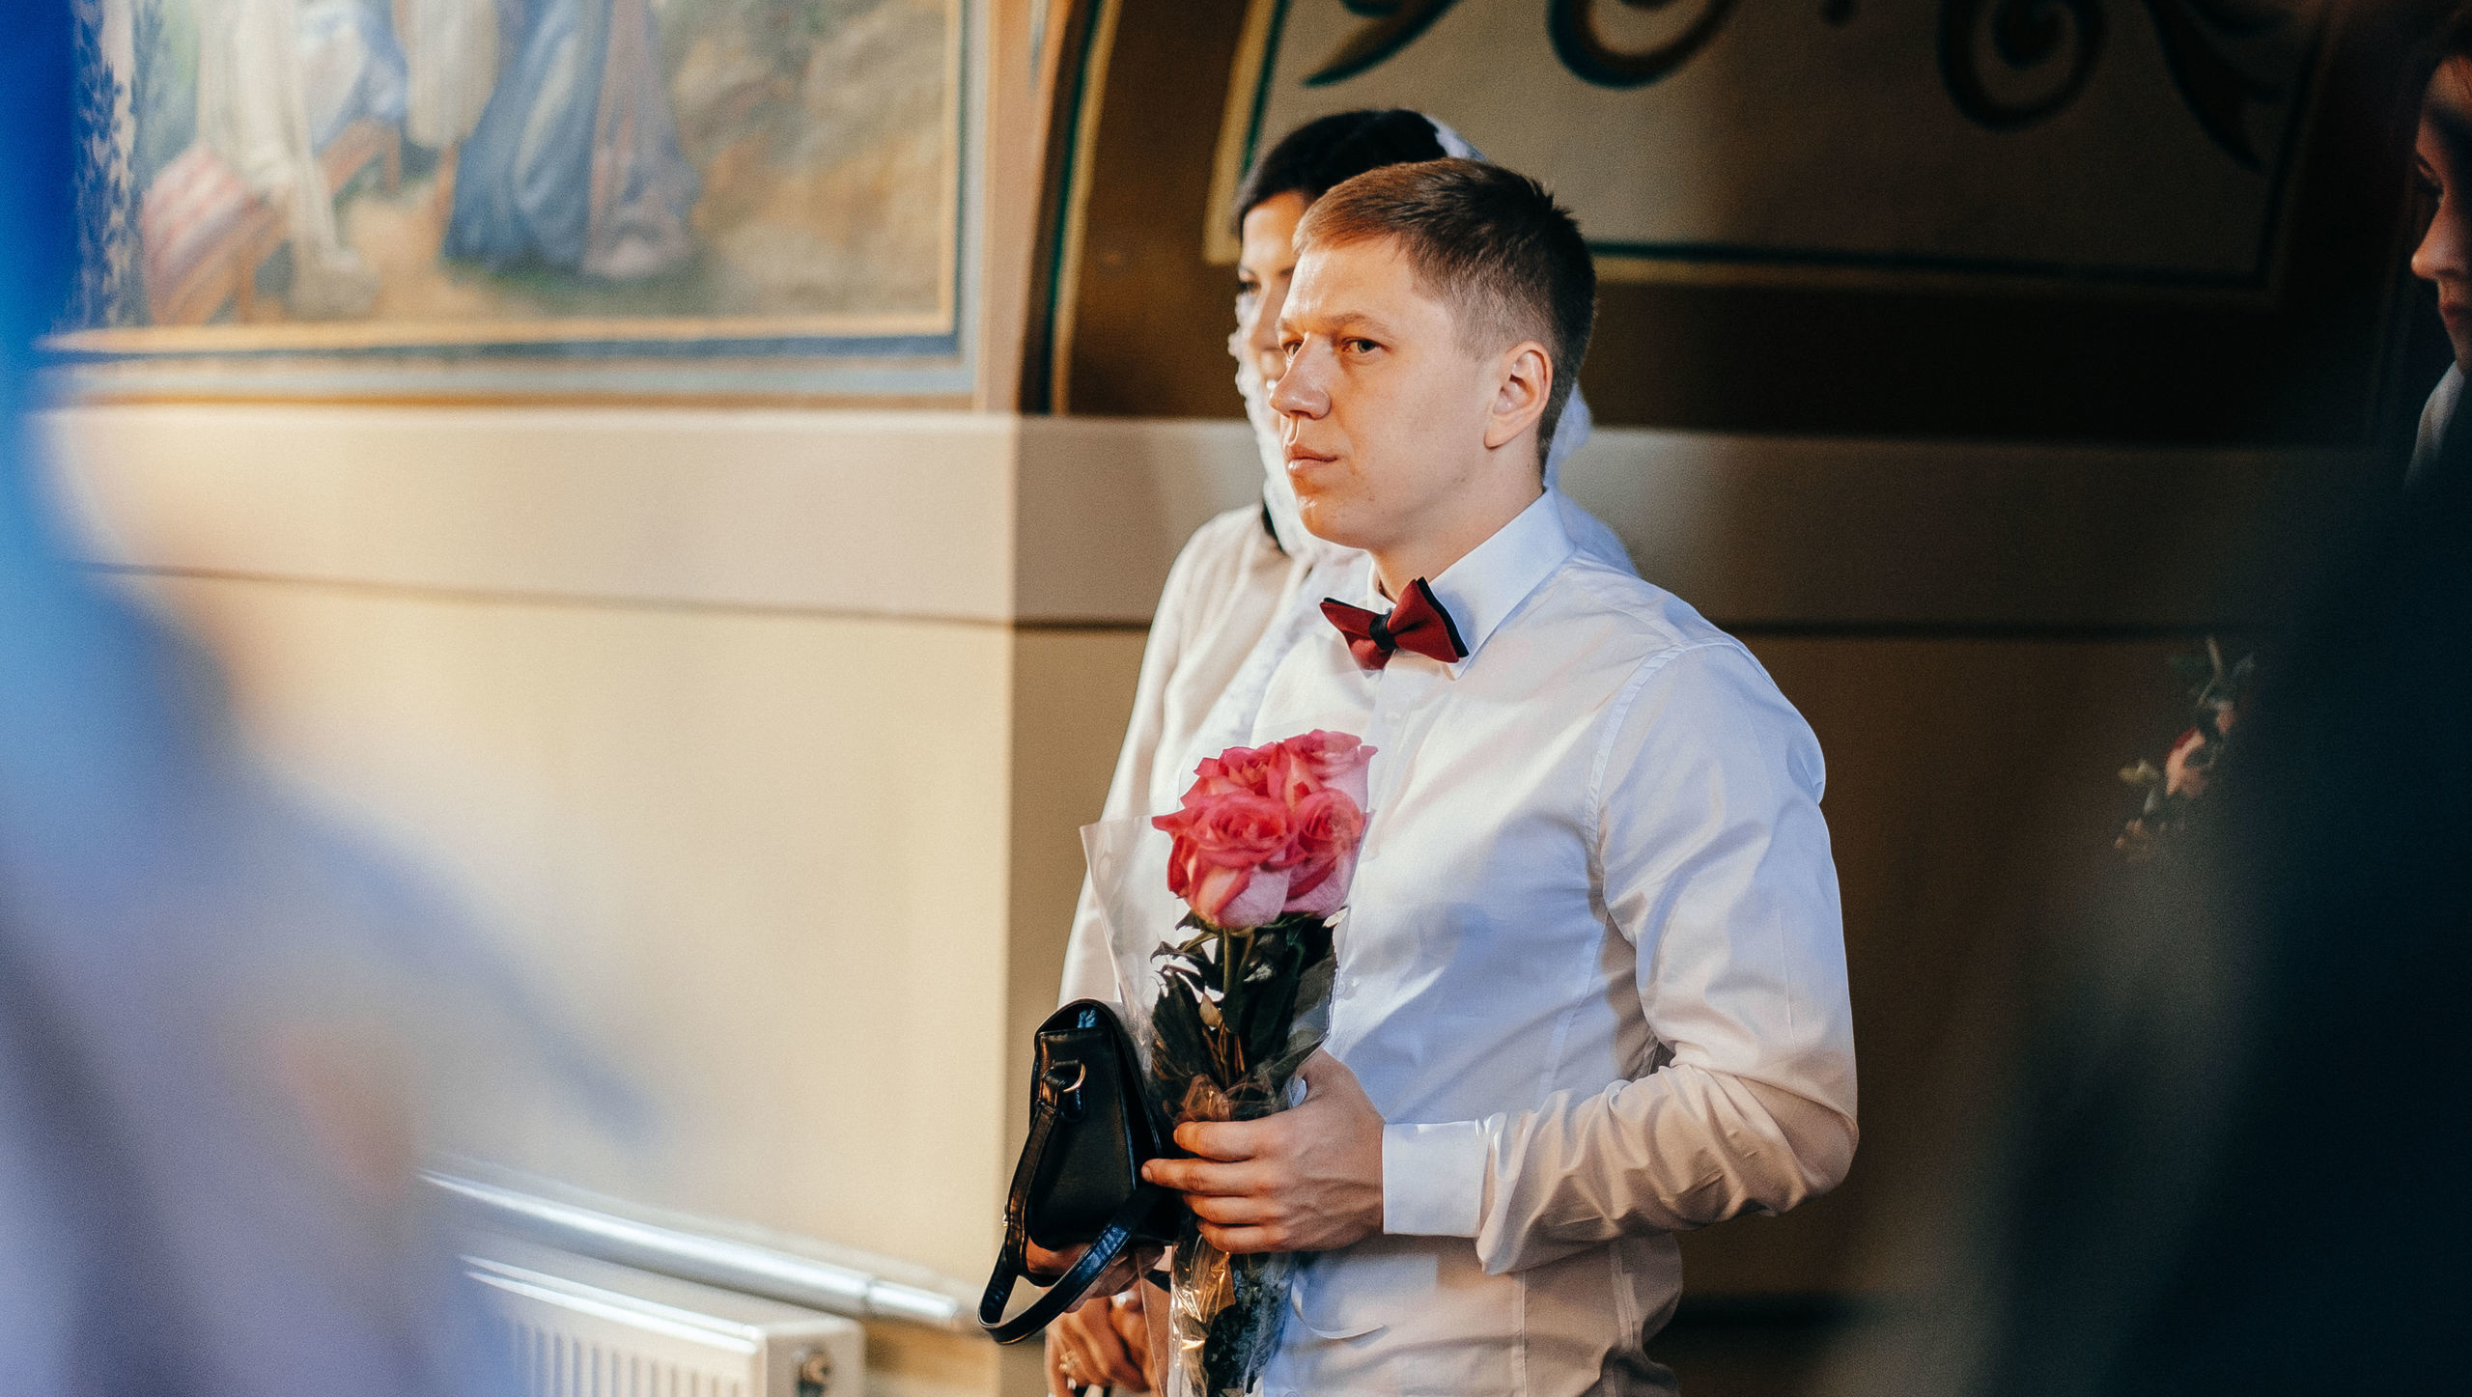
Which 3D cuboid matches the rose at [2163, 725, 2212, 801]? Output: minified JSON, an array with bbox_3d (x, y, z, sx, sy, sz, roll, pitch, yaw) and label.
[{"bbox_3d":[0.571,0.039,3.450,0.042,0.046,0.042,3,3,37],"label":"rose"}]

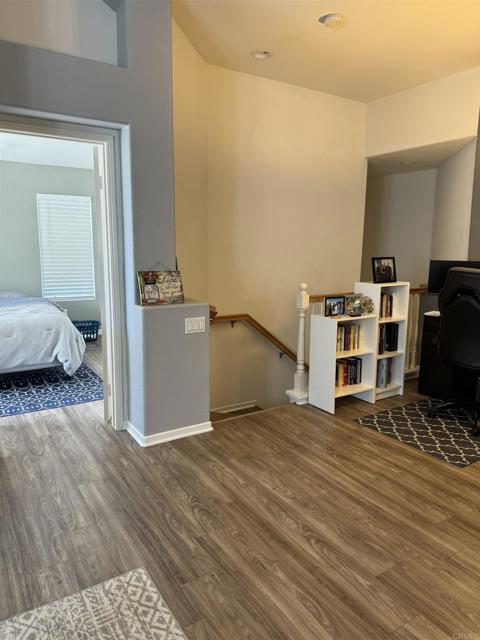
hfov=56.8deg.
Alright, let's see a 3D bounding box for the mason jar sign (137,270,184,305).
[{"bbox_3d":[-0.570,-0.227,3.204,0.319,0.239,0.015,-6,-6,-31],"label":"mason jar sign"}]

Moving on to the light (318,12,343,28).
[{"bbox_3d":[0.669,-2.174,3.245,0.189,0.030,0.189,0,10,0],"label":"light"}]

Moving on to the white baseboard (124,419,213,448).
[{"bbox_3d":[-0.545,0.809,3.410,0.540,0.077,0.398,-6,11,-31],"label":"white baseboard"}]

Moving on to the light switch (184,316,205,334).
[{"bbox_3d":[-0.322,0.040,3.190,0.161,0.113,0.010,-6,11,-31],"label":"light switch"}]

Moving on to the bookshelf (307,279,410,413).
[{"bbox_3d":[1.080,0.213,4.002,0.876,1.060,0.312,-6,11,-31],"label":"bookshelf"}]

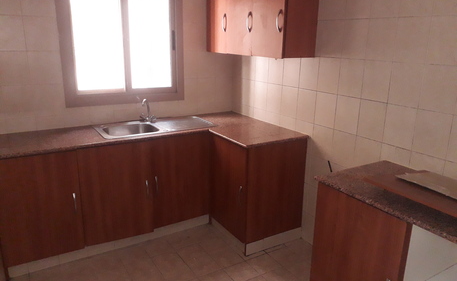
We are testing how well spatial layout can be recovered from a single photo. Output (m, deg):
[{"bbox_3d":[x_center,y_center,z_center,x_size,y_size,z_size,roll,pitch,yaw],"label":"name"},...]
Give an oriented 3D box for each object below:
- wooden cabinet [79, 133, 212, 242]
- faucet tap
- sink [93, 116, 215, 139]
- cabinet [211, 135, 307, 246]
[{"bbox_3d":[-0.767,0.304,3.130,1.082,0.785,0.583,-8,18,-30],"label":"wooden cabinet"},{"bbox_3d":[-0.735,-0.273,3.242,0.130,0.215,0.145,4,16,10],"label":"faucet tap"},{"bbox_3d":[-0.632,-0.049,3.132,0.965,0.165,0.482,-8,18,-30],"label":"sink"},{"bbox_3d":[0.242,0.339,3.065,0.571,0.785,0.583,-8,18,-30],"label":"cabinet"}]

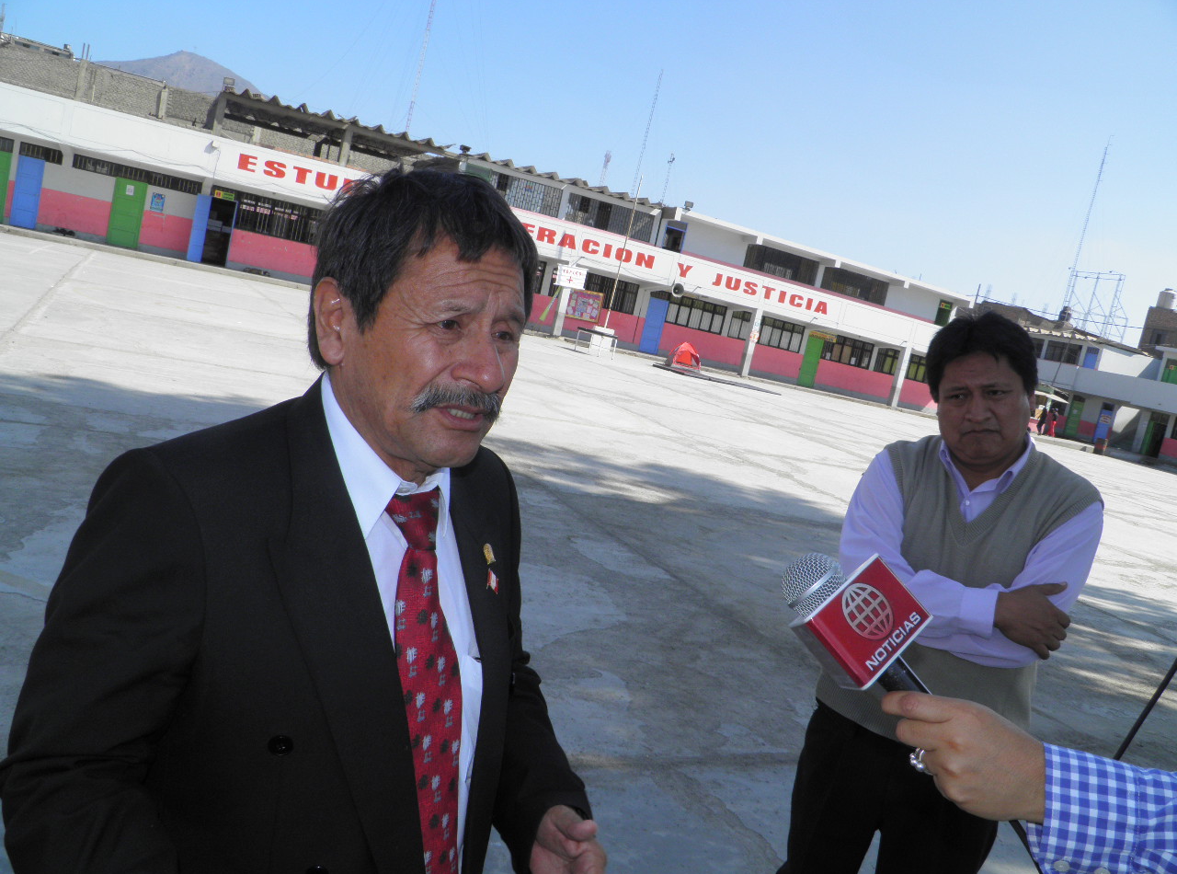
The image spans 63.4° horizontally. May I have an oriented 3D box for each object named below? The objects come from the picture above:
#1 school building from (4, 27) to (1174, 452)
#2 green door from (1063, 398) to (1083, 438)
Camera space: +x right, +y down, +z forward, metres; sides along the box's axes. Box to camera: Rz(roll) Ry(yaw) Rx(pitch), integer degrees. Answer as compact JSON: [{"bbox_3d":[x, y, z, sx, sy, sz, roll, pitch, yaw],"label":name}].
[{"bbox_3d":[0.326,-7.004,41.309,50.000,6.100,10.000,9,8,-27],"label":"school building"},{"bbox_3d":[28.743,-1.055,56.300,0.080,2.130,0.900,8,8,-29],"label":"green door"}]

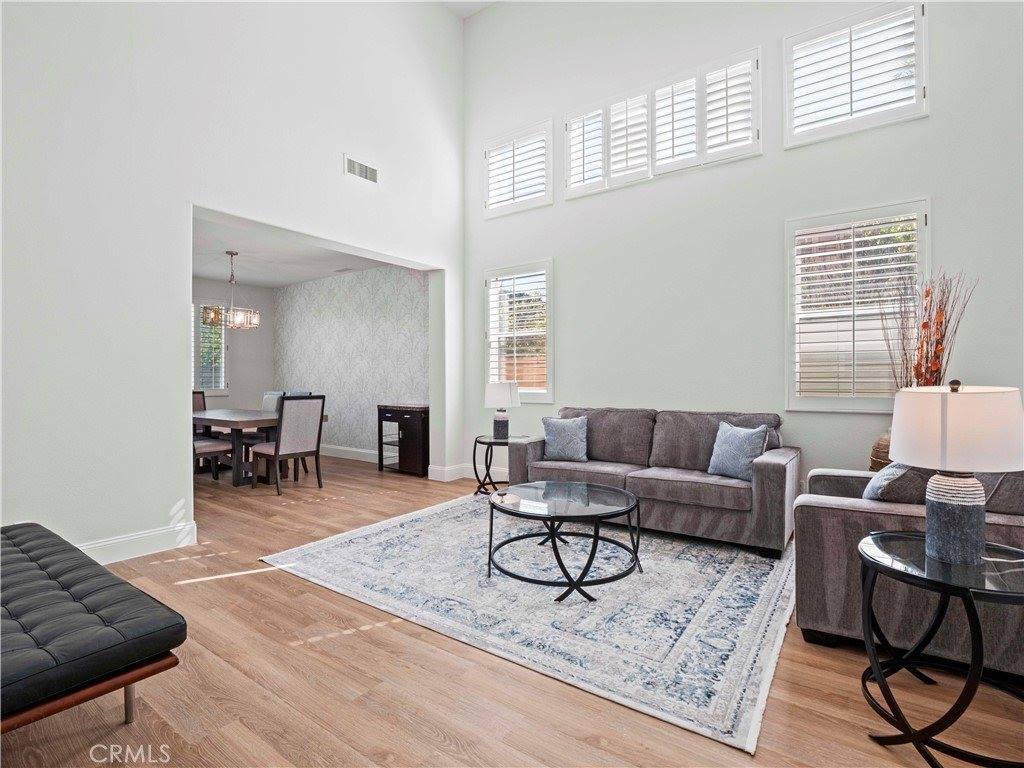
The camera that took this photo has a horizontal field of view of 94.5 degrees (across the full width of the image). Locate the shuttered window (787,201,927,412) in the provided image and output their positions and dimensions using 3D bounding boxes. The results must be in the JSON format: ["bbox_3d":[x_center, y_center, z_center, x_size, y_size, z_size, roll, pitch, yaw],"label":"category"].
[{"bbox_3d":[2.631,-0.553,3.664,0.892,1.557,0.080,0,1,34],"label":"shuttered window"}]

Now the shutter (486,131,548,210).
[{"bbox_3d":[0.051,-2.367,5.330,0.828,0.696,0.060,0,1,35],"label":"shutter"}]

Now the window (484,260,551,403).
[{"bbox_3d":[0.069,-0.565,5.396,0.929,1.569,0.080,0,1,34],"label":"window"}]

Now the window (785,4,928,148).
[{"bbox_3d":[2.567,-2.334,3.574,0.877,0.902,0.090,0,1,35],"label":"window"}]

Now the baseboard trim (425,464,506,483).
[{"bbox_3d":[-0.510,1.064,5.560,0.984,0.178,0.324,0,1,35],"label":"baseboard trim"}]

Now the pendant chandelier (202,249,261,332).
[{"bbox_3d":[-3.435,-1.140,5.813,0.684,0.948,0.684,0,1,35],"label":"pendant chandelier"}]

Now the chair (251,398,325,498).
[{"bbox_3d":[-2.530,0.655,5.346,0.653,1.032,0.508,0,1,37],"label":"chair"}]

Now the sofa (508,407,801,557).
[{"bbox_3d":[1.124,0.700,4.073,2.242,0.930,0.870,0,1,35],"label":"sofa"}]

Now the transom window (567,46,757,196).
[{"bbox_3d":[1.317,-2.357,4.444,1.832,0.906,0.090,0,1,35],"label":"transom window"}]

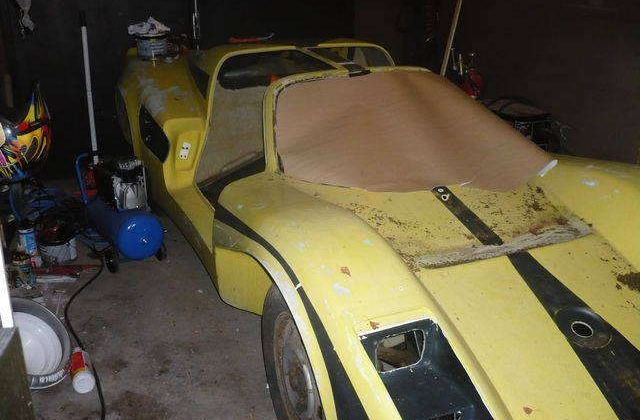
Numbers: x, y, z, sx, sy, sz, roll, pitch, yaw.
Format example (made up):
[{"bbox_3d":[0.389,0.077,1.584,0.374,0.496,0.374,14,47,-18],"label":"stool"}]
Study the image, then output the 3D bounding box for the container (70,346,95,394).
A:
[{"bbox_3d":[-0.940,0.621,2.552,0.084,0.084,0.240,-7,18,-22],"label":"container"}]

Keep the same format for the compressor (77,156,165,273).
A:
[{"bbox_3d":[-1.182,-0.007,3.790,0.290,0.560,0.640,-12,21,-34],"label":"compressor"}]

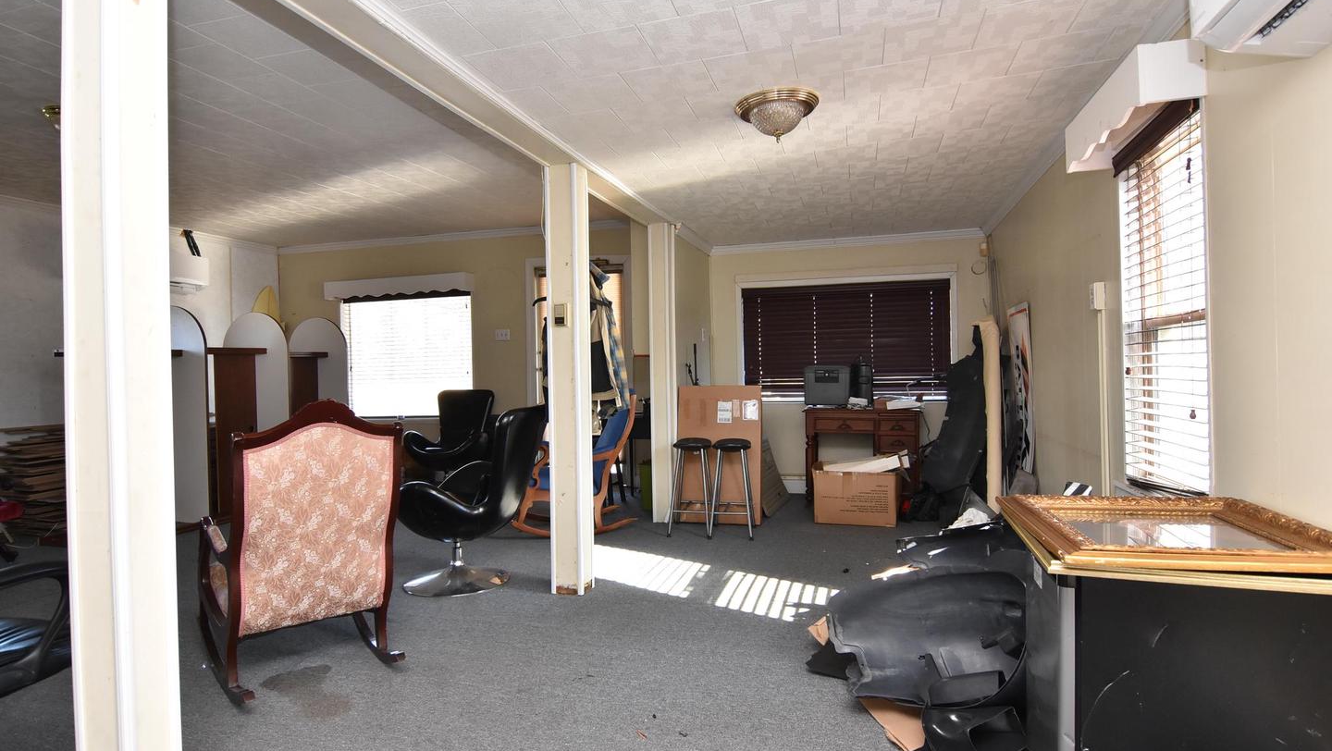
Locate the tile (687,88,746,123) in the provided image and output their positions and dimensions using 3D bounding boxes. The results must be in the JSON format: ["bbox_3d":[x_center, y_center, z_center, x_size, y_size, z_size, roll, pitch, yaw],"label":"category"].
[{"bbox_3d":[0.264,-1.136,2.782,0.305,0.015,0.305,-2,0,16],"label":"tile"}]

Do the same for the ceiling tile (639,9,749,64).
[{"bbox_3d":[0.095,-1.127,2.208,0.305,0.020,0.305,-2,1,15],"label":"ceiling tile"}]

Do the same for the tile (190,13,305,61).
[{"bbox_3d":[-1.754,-1.443,2.832,0.295,0.020,0.305,-2,0,13],"label":"tile"}]

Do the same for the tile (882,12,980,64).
[{"bbox_3d":[0.907,-1.163,2.284,0.305,0.020,0.305,-2,1,18],"label":"tile"}]

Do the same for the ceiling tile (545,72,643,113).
[{"bbox_3d":[-0.288,-1.111,2.624,0.305,0.020,0.297,-1,1,16],"label":"ceiling tile"}]

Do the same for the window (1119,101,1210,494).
[{"bbox_3d":[1.763,-0.229,2.401,0.060,1.300,0.680,-2,0,17],"label":"window"}]

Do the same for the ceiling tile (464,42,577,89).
[{"bbox_3d":[-0.498,-1.087,2.337,0.305,0.018,0.300,-2,0,15],"label":"ceiling tile"}]

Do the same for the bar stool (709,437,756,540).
[{"bbox_3d":[0.441,0.765,4.570,0.285,0.650,0.310,-1,0,7],"label":"bar stool"}]

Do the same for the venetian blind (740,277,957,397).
[{"bbox_3d":[1.553,-0.295,5.855,1.756,1.010,0.060,-1,1,16],"label":"venetian blind"}]

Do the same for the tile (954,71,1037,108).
[{"bbox_3d":[1.375,-1.182,2.776,0.305,0.015,0.305,-2,0,16],"label":"tile"}]

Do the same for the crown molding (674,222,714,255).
[{"bbox_3d":[0.261,-1.123,5.568,0.050,0.070,1.099,-1,1,16],"label":"crown molding"}]

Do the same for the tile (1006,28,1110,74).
[{"bbox_3d":[1.432,-1.173,2.422,0.305,0.018,0.300,-2,0,15],"label":"tile"}]

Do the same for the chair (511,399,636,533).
[{"bbox_3d":[-0.680,0.595,4.780,0.850,0.970,0.600,-2,0,-13],"label":"chair"}]

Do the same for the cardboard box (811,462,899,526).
[{"bbox_3d":[1.380,0.844,4.786,0.540,0.370,0.420,-2,0,21],"label":"cardboard box"}]

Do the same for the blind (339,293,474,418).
[{"bbox_3d":[-2.107,-0.154,5.395,1.250,0.970,0.080,-1,1,16],"label":"blind"}]

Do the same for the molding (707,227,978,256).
[{"bbox_3d":[1.518,-1.176,5.809,2.310,0.080,0.070,-1,1,16],"label":"molding"}]

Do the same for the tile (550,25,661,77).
[{"bbox_3d":[-0.203,-1.114,2.289,0.305,0.015,0.305,-2,0,16],"label":"tile"}]

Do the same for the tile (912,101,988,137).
[{"bbox_3d":[1.303,-1.168,3.058,0.305,0.018,0.300,-2,0,15],"label":"tile"}]

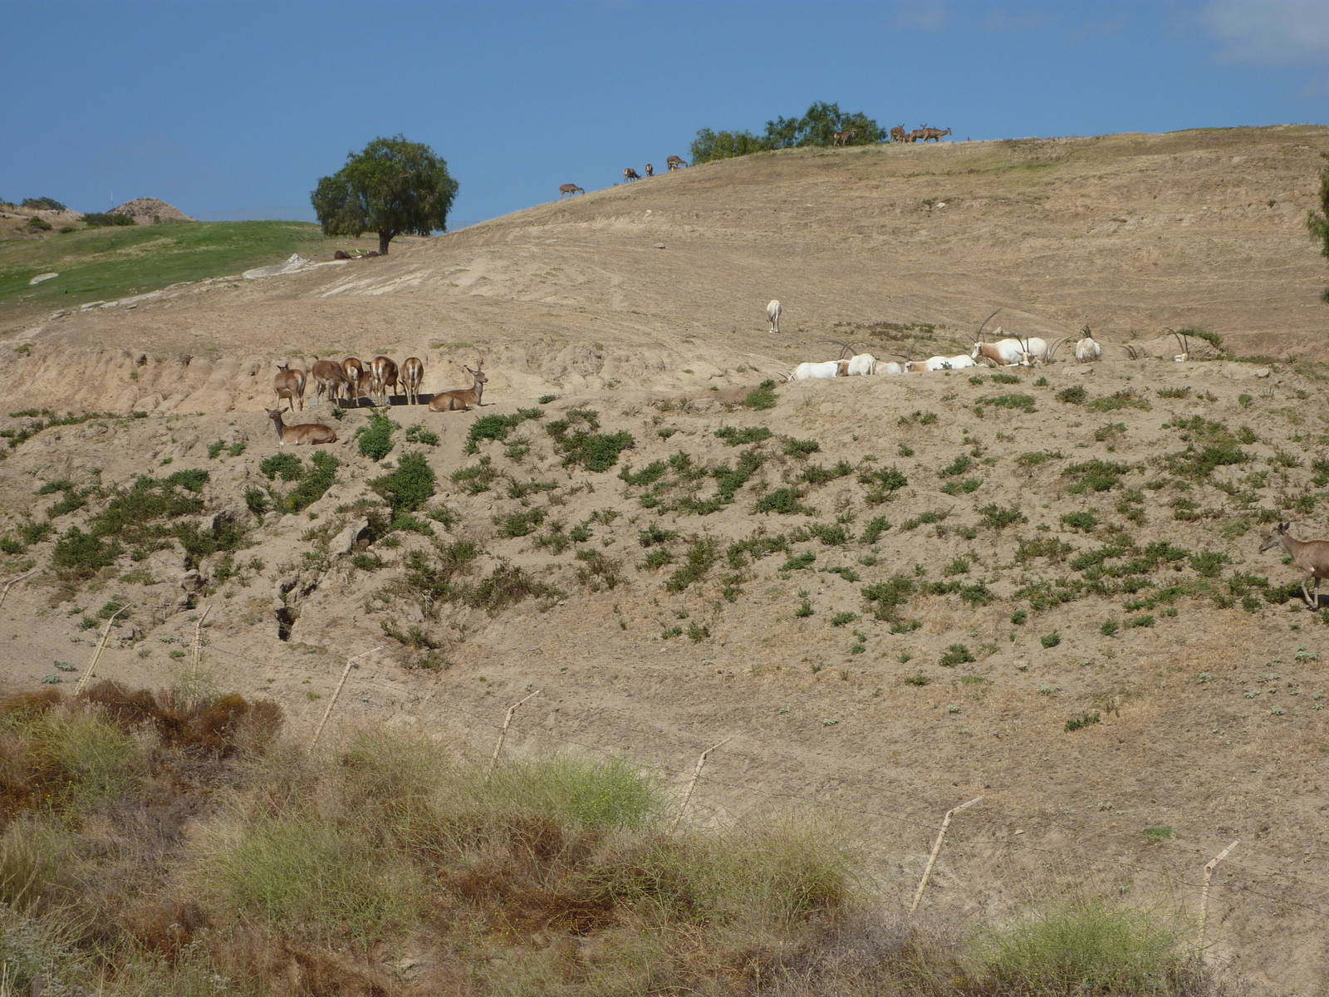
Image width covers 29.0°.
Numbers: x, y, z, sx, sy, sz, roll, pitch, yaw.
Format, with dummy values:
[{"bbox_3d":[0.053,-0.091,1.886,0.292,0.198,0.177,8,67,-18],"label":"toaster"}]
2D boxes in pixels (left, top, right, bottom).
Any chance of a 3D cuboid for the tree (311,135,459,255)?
[{"bbox_3d":[-17.949,-19.480,165.000,9.457,7.659,9.000,0,2,0],"label":"tree"}]

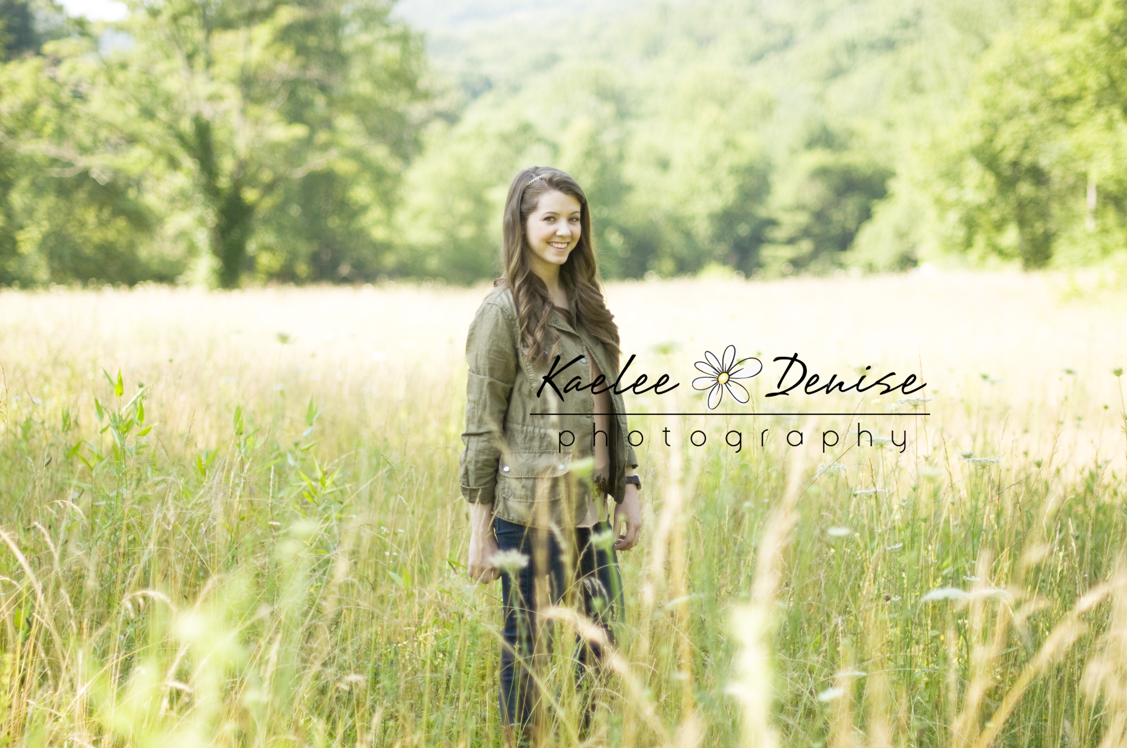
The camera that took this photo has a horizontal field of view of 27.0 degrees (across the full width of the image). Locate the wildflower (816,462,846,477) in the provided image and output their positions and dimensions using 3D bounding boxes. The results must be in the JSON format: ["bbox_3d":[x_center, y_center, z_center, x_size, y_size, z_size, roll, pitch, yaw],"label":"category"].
[{"bbox_3d":[0.651,0.231,5.700,0.071,0.033,0.071,0,2,0],"label":"wildflower"}]

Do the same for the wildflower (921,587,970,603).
[{"bbox_3d":[0.683,0.396,4.200,0.082,0.024,0.082,0,2,0],"label":"wildflower"}]

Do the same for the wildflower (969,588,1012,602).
[{"bbox_3d":[0.767,0.396,4.200,0.076,0.024,0.076,0,2,0],"label":"wildflower"}]

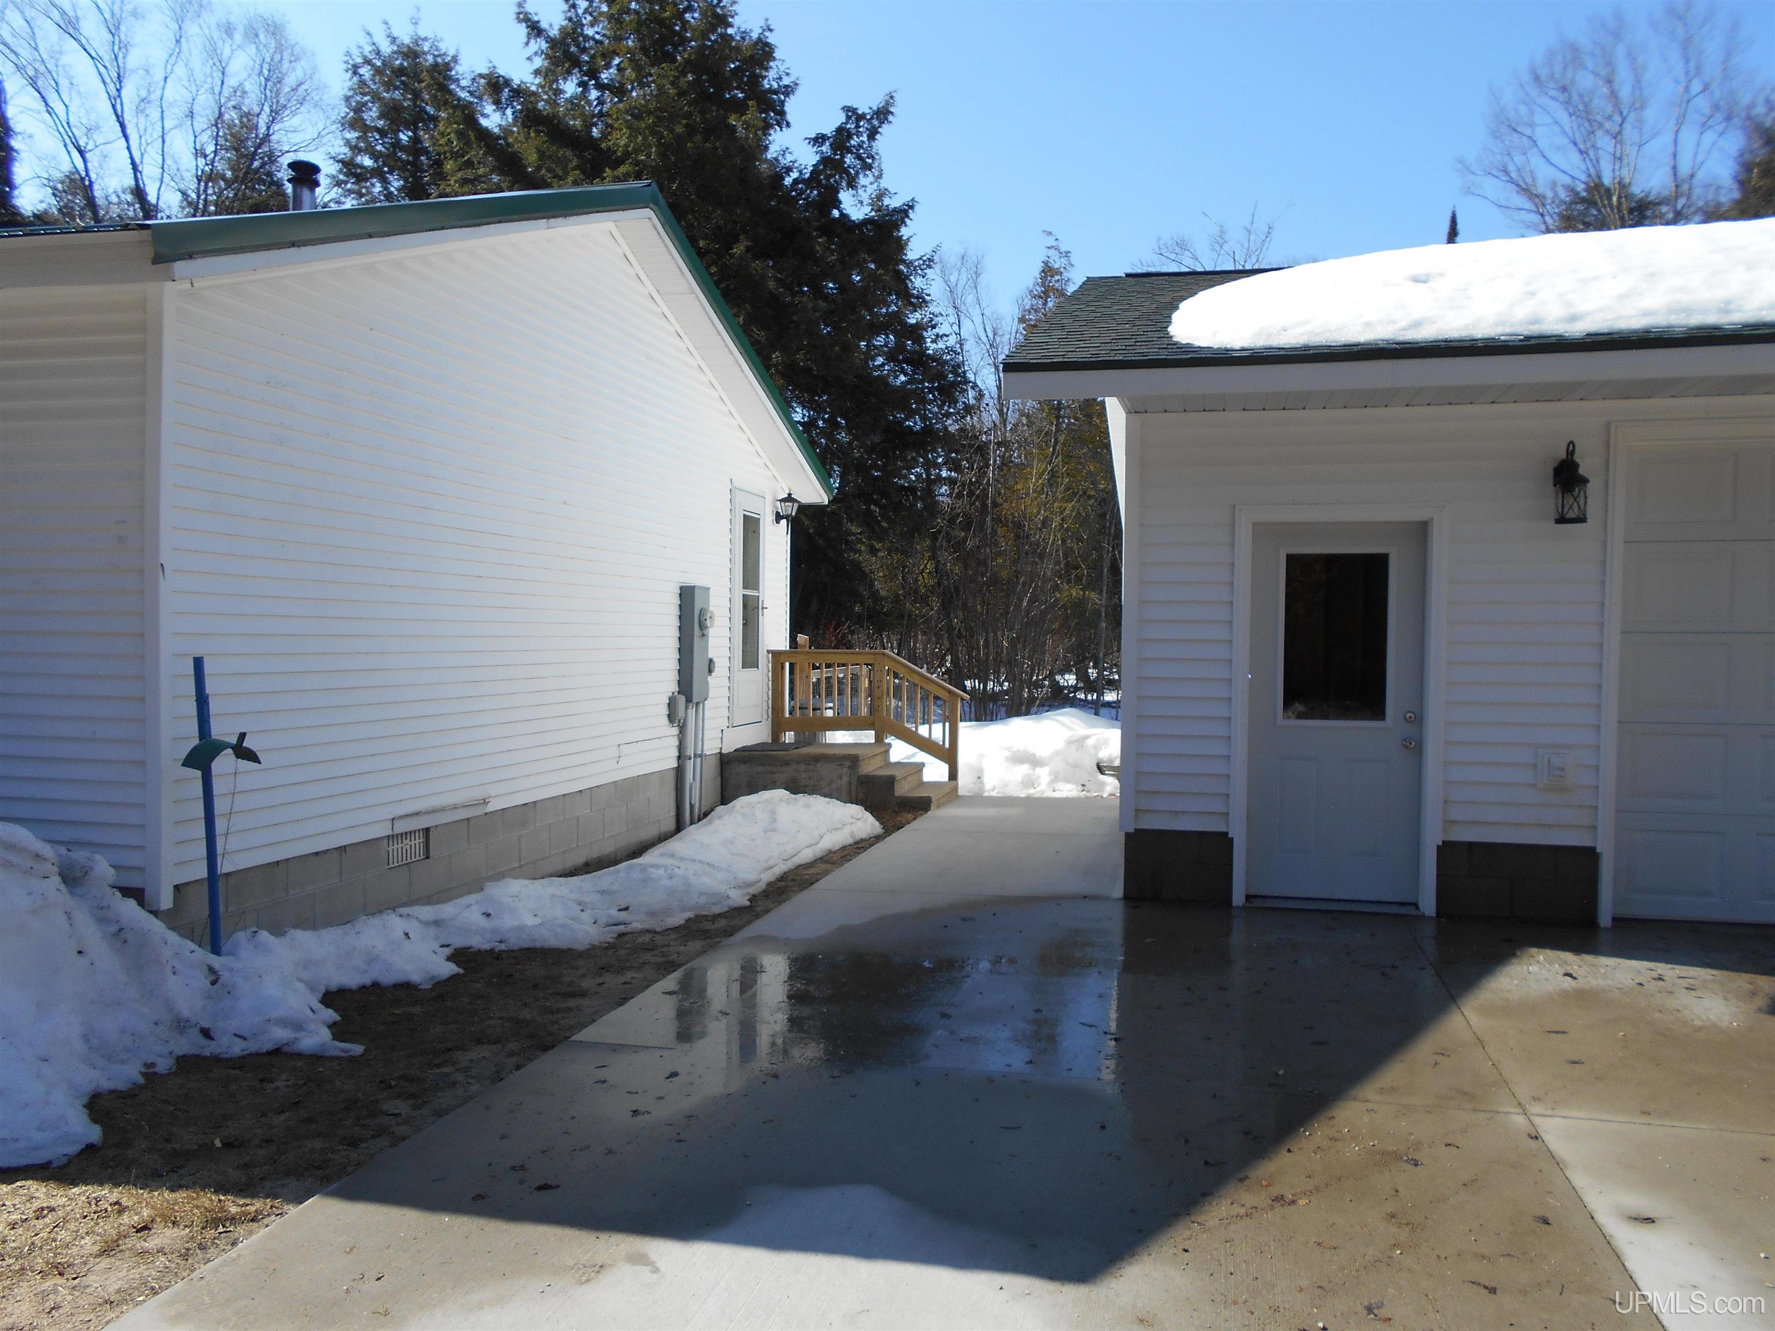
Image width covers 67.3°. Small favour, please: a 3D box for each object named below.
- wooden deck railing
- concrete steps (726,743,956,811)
[{"bbox_3d":[-0.200,0.453,12.287,1.890,1.172,0.130,1,1,14],"label":"wooden deck railing"},{"bbox_3d":[-0.379,0.970,11.792,1.860,0.460,1.170,1,1,14],"label":"concrete steps"}]

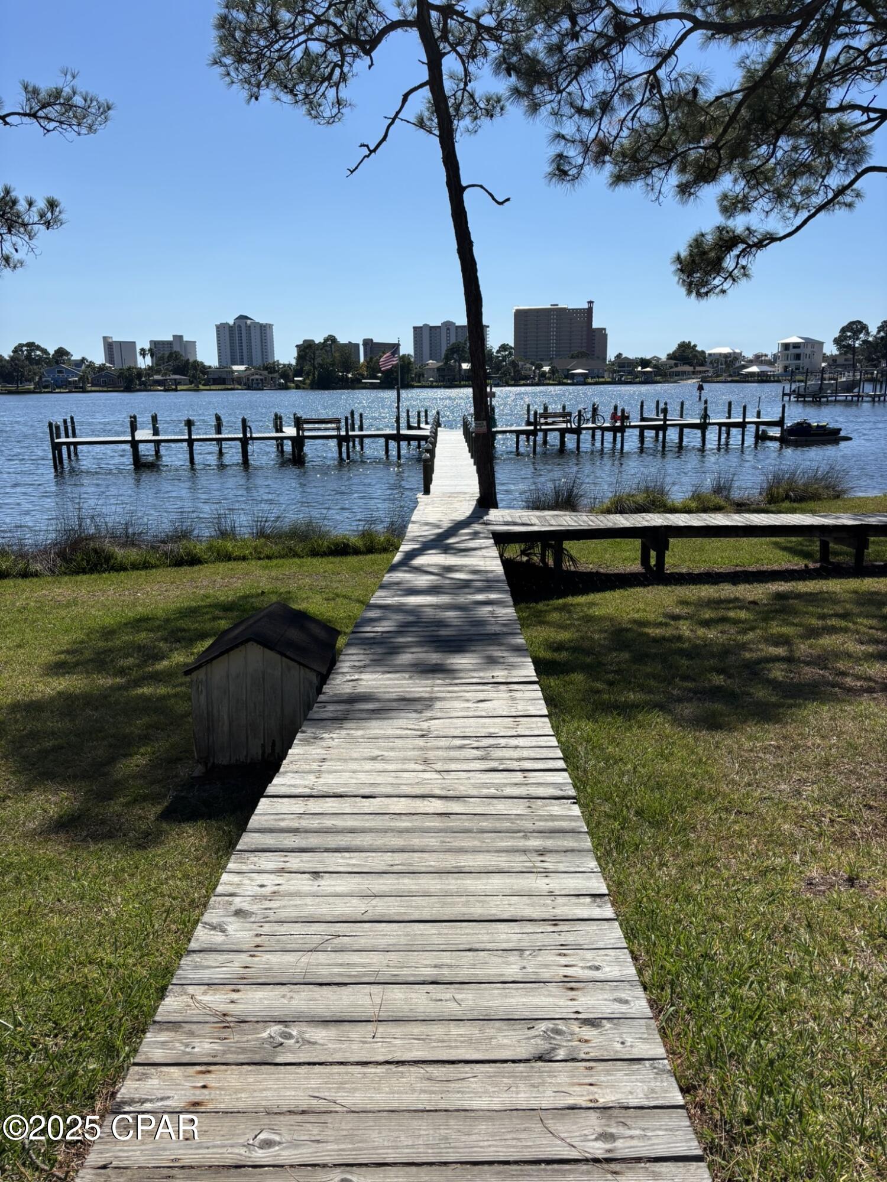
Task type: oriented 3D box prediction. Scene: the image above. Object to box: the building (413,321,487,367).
[{"bbox_3d":[7.199,-214.598,785.000,65.754,43.150,18.000,3,14,14],"label":"building"}]

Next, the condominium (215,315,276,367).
[{"bbox_3d":[-195.844,-242.333,880.000,48.703,56.615,25.000,2,14,10],"label":"condominium"}]

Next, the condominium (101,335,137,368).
[{"bbox_3d":[-320.760,-231.276,880.000,18.155,38.319,45.000,-10,17,-34],"label":"condominium"}]

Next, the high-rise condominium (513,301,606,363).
[{"bbox_3d":[90.470,-196.018,690.000,69.772,50.503,22.000,2,14,12],"label":"high-rise condominium"}]

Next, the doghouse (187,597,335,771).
[{"bbox_3d":[-1.085,0.570,5.542,0.805,0.822,0.814,0,14,0],"label":"doghouse"}]

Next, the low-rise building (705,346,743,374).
[{"bbox_3d":[118.608,-97.466,375.000,12.411,10.852,13.000,7,16,27],"label":"low-rise building"}]

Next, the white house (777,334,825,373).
[{"bbox_3d":[116.637,-77.128,290.000,8.364,11.563,16.728,11,18,41],"label":"white house"}]

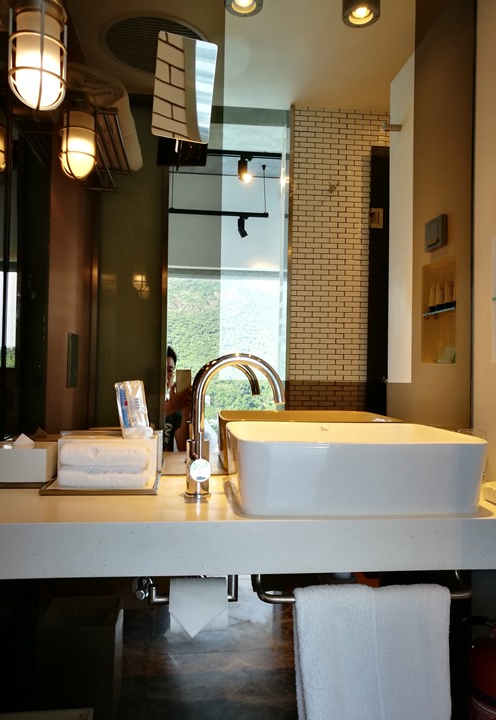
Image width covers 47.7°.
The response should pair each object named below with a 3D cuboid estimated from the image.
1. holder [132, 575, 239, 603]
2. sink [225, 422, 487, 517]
[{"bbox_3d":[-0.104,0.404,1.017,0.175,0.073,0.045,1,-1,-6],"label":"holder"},{"bbox_3d":[0.204,0.219,1.192,0.486,0.133,0.391,1,-1,-6],"label":"sink"}]

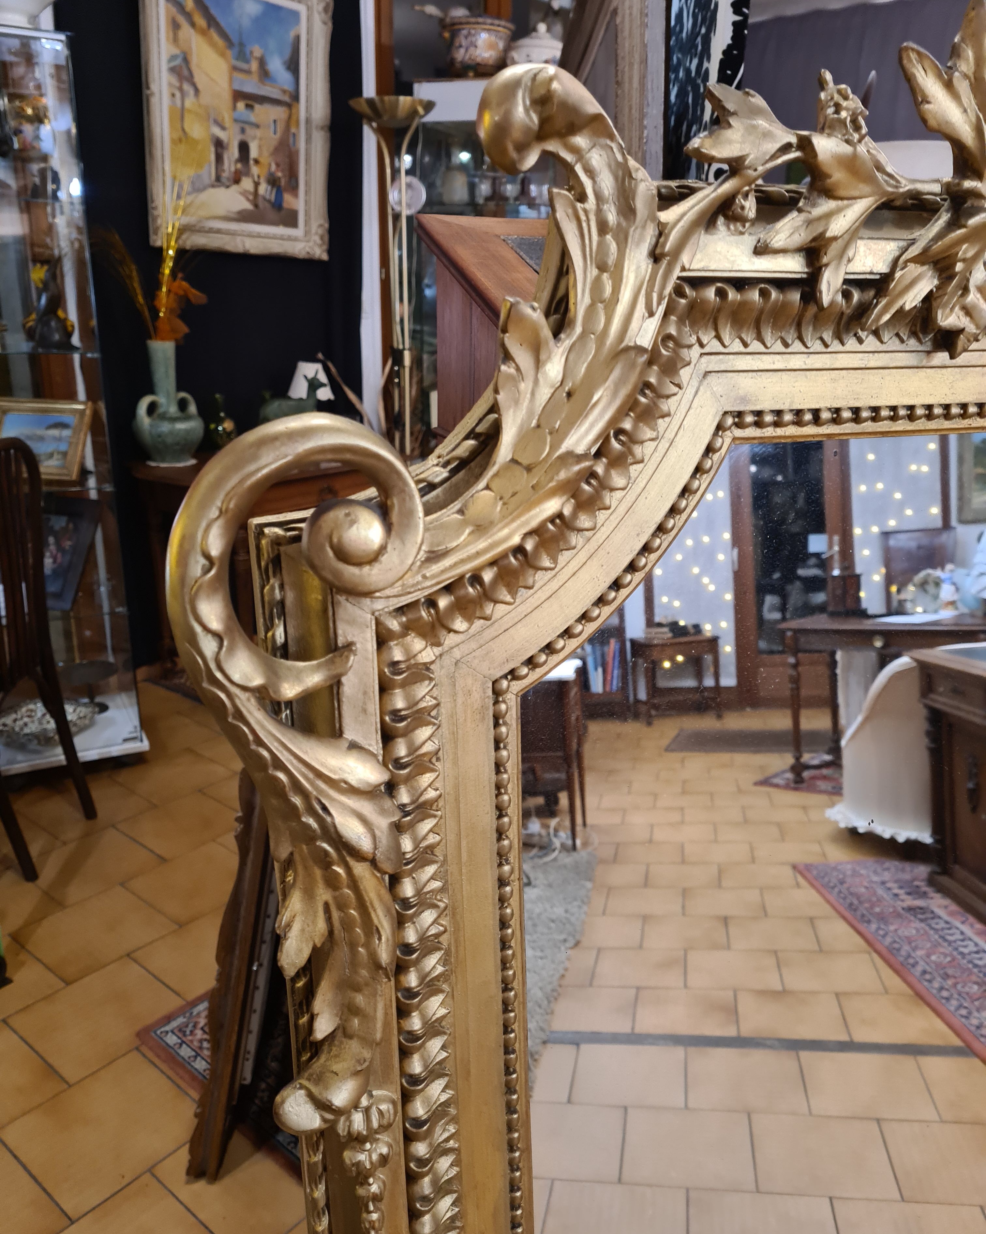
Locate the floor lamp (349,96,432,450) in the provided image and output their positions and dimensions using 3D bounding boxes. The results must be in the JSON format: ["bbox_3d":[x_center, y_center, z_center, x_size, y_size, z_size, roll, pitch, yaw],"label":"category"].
[{"bbox_3d":[-0.373,-0.912,3.838,0.302,1.974,0.302,-1,18,-5],"label":"floor lamp"}]

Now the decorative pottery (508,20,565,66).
[{"bbox_3d":[0.170,-2.222,3.852,0.220,0.174,0.192,2,18,2],"label":"decorative pottery"}]

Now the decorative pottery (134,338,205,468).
[{"bbox_3d":[-1.134,-0.739,3.407,0.250,0.408,0.243,-5,19,-17],"label":"decorative pottery"}]

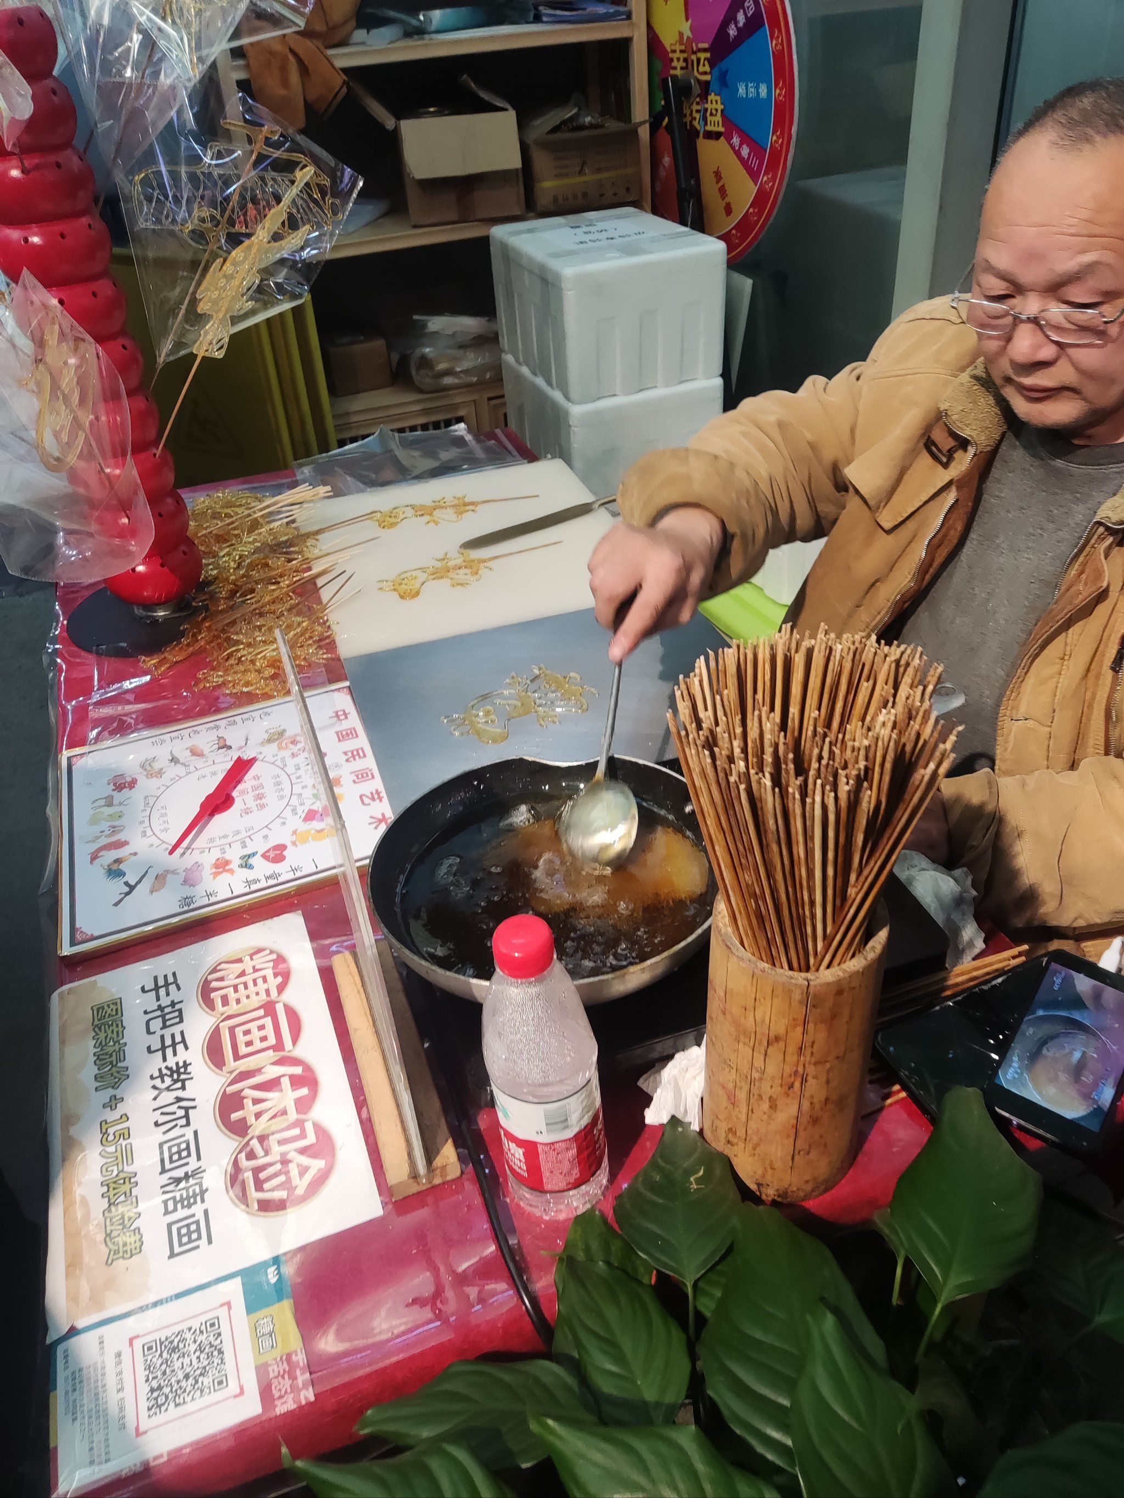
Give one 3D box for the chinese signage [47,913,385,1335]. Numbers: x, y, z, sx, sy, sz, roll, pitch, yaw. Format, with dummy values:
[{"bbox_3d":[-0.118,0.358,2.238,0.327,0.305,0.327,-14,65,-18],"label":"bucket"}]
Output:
[{"bbox_3d":[-0.259,0.243,0.772,0.204,0.012,0.298,-16,36,-14],"label":"chinese signage"}]

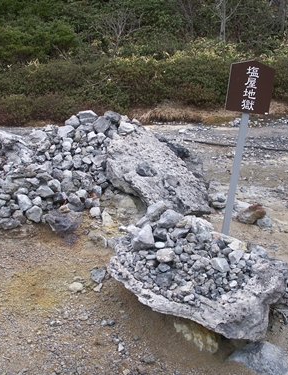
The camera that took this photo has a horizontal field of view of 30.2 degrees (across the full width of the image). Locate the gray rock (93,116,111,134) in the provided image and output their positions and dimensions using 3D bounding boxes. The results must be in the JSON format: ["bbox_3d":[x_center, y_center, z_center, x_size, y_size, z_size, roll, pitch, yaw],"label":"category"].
[{"bbox_3d":[-0.538,-0.795,6.850,0.220,0.210,0.180,0,12,0],"label":"gray rock"}]

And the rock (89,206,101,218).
[{"bbox_3d":[-0.529,0.276,5.850,0.120,0.115,0.110,0,12,0],"label":"rock"}]

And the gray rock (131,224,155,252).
[{"bbox_3d":[-0.011,0.363,3.880,0.165,0.175,0.150,0,12,0],"label":"gray rock"}]

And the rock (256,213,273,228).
[{"bbox_3d":[1.167,0.322,5.220,0.175,0.135,0.160,0,12,0],"label":"rock"}]

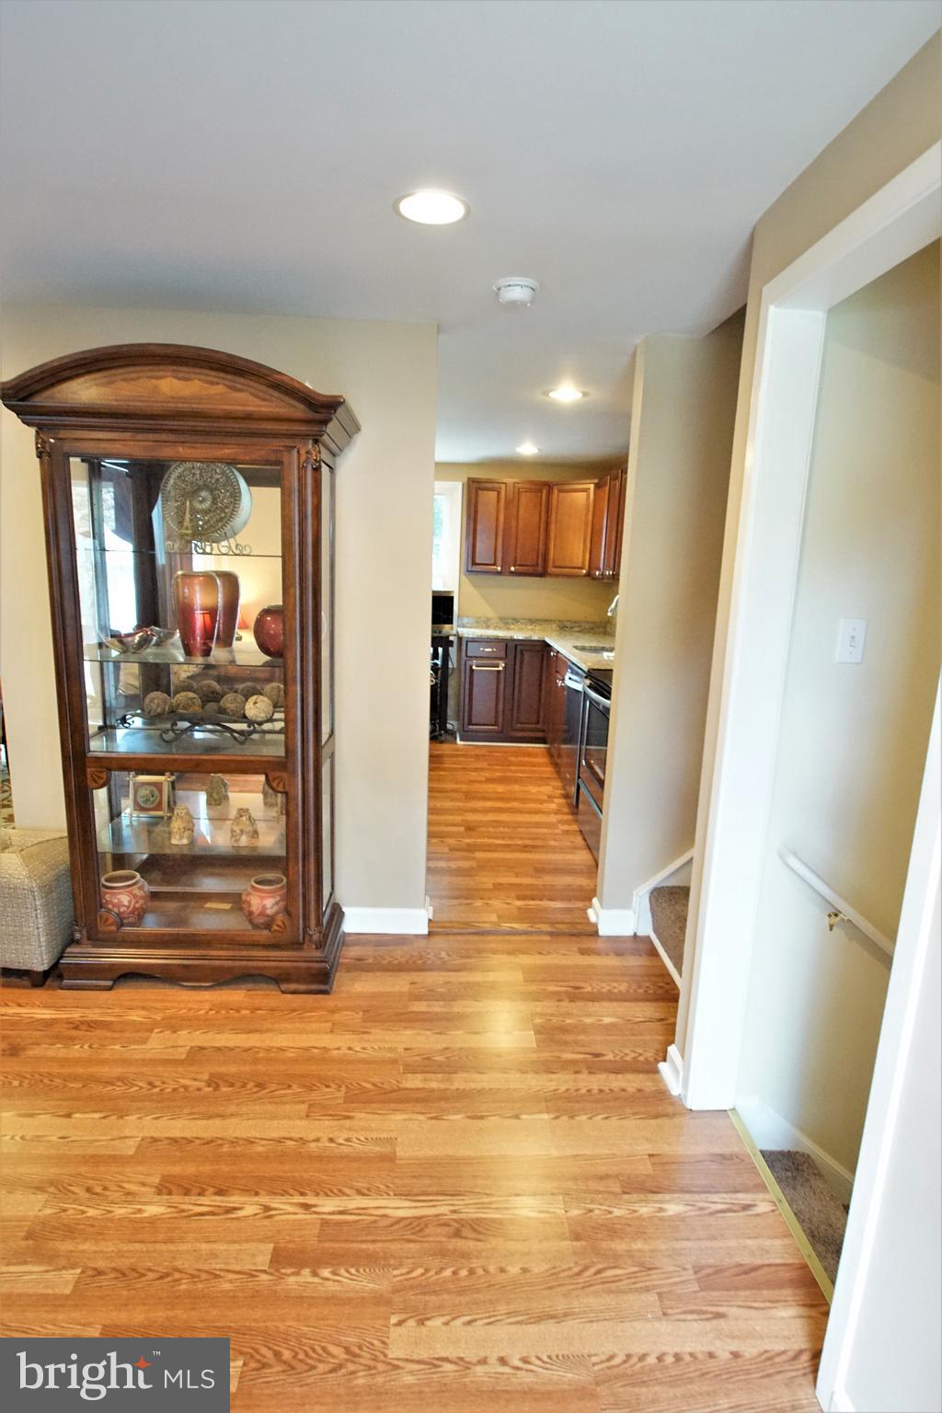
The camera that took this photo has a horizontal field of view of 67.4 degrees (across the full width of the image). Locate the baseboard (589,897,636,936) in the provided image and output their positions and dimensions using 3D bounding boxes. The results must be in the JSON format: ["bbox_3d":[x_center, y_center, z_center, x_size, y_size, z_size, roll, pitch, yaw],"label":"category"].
[{"bbox_3d":[0.609,0.904,3.057,0.165,0.122,0.140,1,11,-3],"label":"baseboard"}]

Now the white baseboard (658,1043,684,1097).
[{"bbox_3d":[0.606,1.084,2.137,0.036,0.112,0.125,1,11,-3],"label":"white baseboard"}]

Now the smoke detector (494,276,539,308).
[{"bbox_3d":[0.140,-1.259,2.165,0.140,0.049,0.140,1,11,-3],"label":"smoke detector"}]

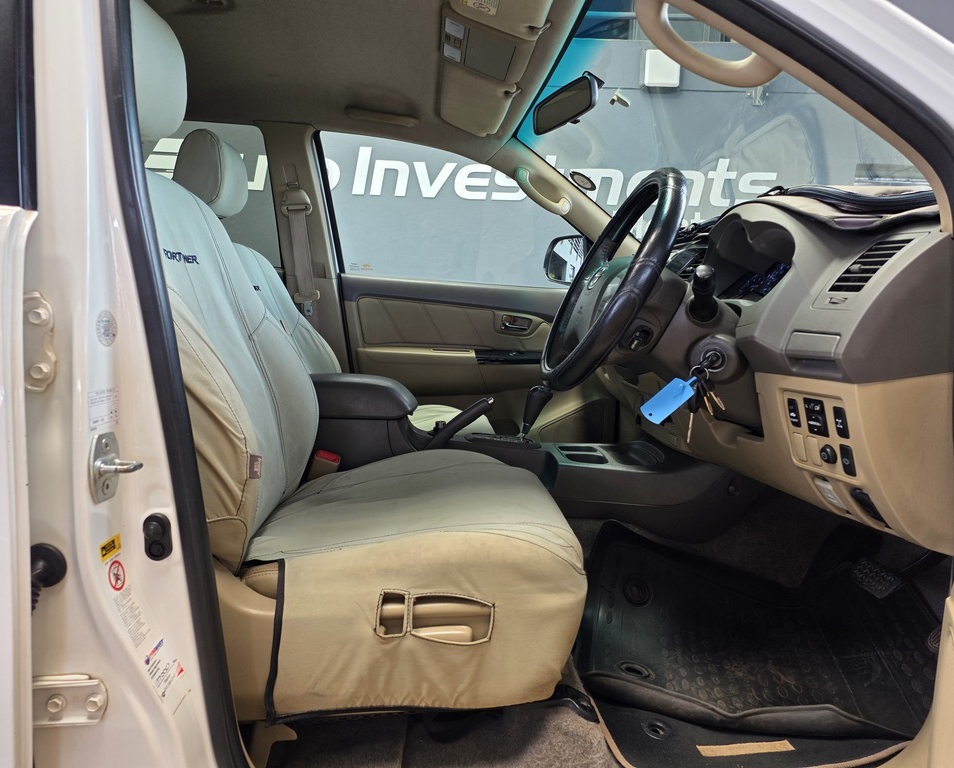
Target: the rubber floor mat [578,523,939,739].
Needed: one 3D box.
[{"bbox_3d":[0.520,0.374,1.098,0.660,0.120,0.490,4,5,13],"label":"rubber floor mat"}]

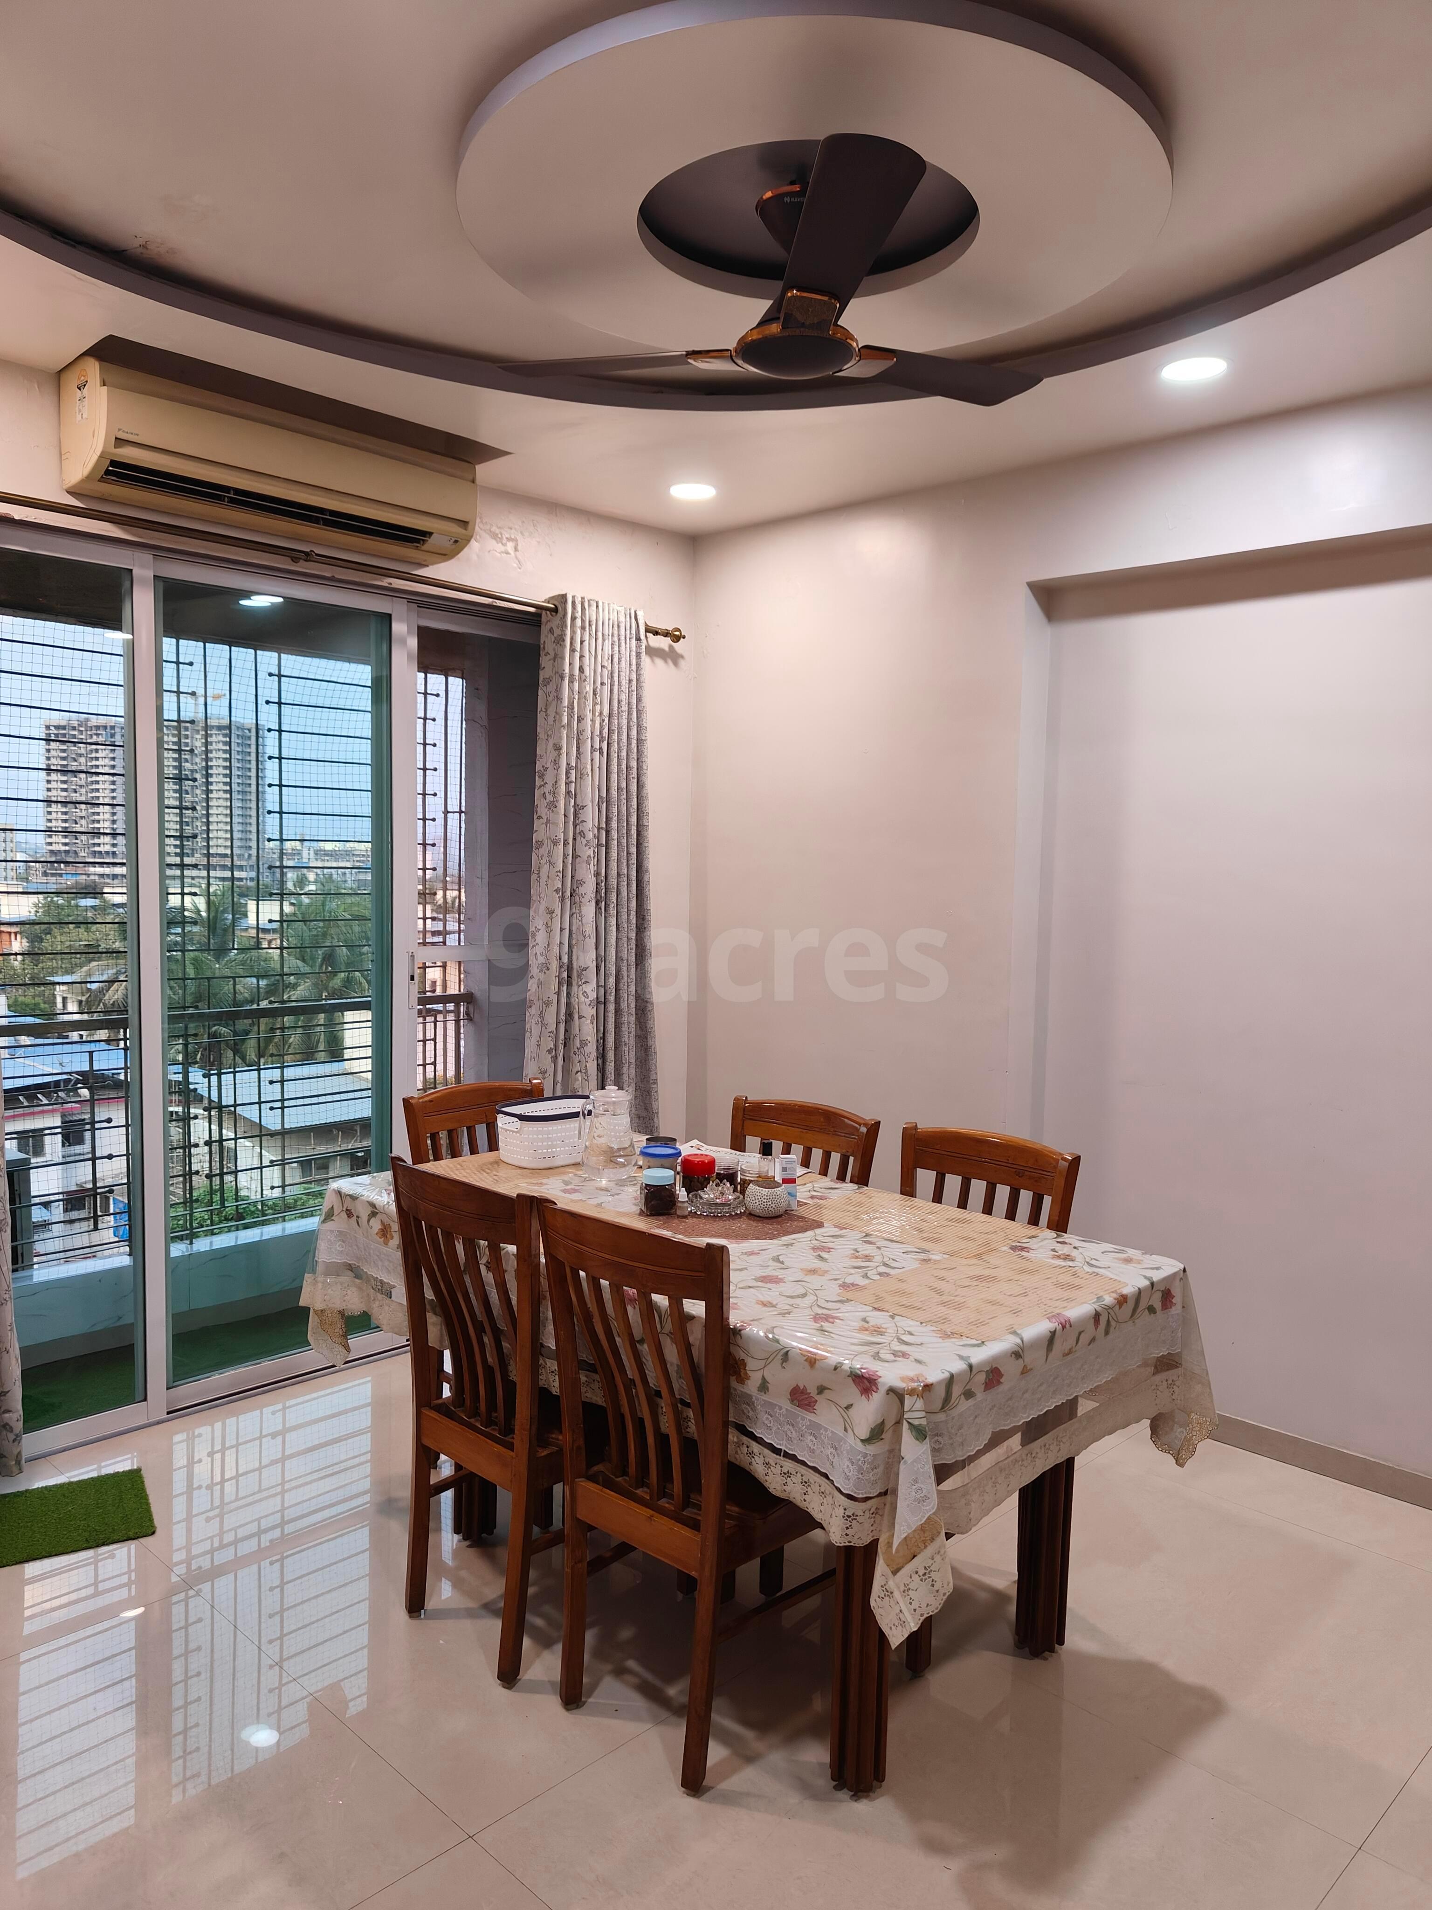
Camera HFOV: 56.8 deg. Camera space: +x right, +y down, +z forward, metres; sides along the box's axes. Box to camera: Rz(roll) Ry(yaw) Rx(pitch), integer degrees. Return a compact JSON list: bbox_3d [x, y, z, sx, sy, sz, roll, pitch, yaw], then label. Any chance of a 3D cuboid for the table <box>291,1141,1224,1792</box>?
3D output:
[{"bbox_3d":[0.010,0.943,2.790,1.650,0.789,0.930,5,6,44],"label":"table"}]

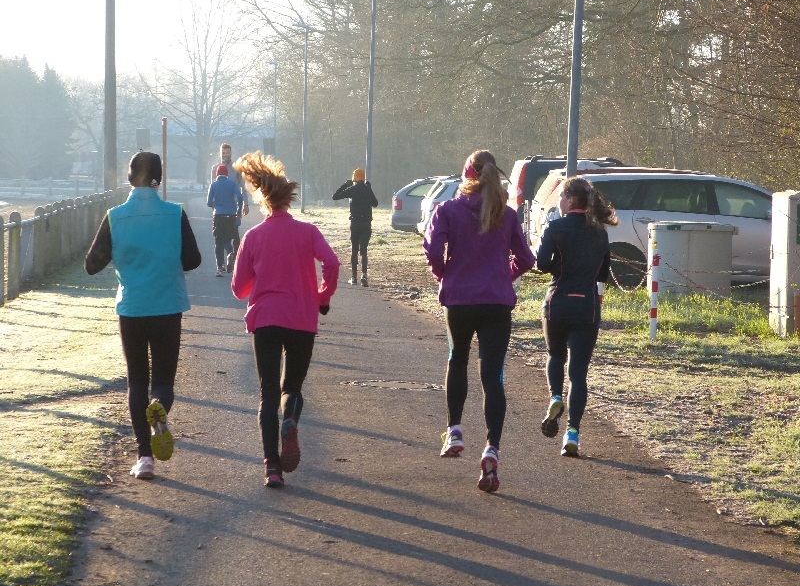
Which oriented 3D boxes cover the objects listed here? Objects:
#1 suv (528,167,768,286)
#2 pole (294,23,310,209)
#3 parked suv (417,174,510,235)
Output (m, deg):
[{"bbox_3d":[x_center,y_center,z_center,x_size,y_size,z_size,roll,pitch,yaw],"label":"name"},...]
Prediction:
[{"bbox_3d":[4.407,-0.944,42.914,4.650,1.630,1.840,1,2,-11],"label":"suv"},{"bbox_3d":[-3.641,-6.412,105.536,0.560,6.970,0.250,1,2,-5],"label":"pole"},{"bbox_3d":[2.808,-1.876,66.424,4.400,1.460,1.770,1,2,-10],"label":"parked suv"}]

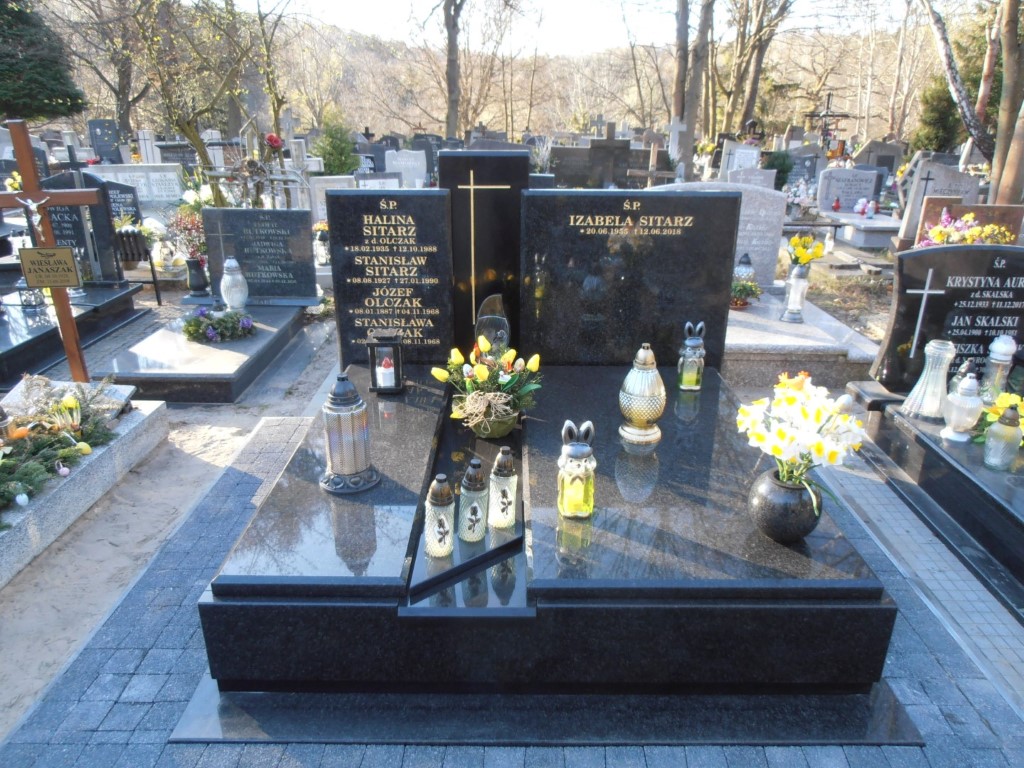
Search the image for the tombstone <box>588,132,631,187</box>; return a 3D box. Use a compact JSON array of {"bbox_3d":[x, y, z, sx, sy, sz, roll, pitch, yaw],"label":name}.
[{"bbox_3d":[1.364,-3.076,9.987,0.582,1.032,0.250,0,21,0],"label":"tombstone"}]

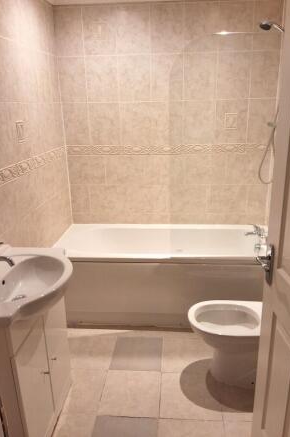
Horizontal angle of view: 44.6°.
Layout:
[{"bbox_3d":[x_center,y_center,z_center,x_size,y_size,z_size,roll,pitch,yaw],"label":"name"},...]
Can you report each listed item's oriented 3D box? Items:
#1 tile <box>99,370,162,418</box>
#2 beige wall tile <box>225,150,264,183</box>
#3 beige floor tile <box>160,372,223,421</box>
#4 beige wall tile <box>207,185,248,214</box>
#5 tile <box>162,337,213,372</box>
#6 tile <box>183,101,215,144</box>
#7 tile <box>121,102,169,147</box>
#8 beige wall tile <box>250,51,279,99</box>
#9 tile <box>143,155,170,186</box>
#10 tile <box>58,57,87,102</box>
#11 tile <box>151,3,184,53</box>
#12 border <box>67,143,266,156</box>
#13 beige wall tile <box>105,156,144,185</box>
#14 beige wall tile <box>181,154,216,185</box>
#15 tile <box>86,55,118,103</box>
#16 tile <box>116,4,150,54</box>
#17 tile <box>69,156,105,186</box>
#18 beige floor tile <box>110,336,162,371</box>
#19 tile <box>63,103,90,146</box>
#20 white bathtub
[{"bbox_3d":[-0.074,1.000,2.024,0.327,0.012,0.347,0,17,4],"label":"tile"},{"bbox_3d":[0.823,-0.400,2.854,0.332,0.254,0.012,0,18,6],"label":"beige wall tile"},{"bbox_3d":[0.261,1.026,2.052,0.337,0.012,0.337,0,19,5],"label":"beige floor tile"},{"bbox_3d":[0.686,-0.159,2.945,0.332,0.254,0.012,0,18,6],"label":"beige wall tile"},{"bbox_3d":[0.276,0.905,2.322,0.329,0.012,0.332,0,18,5],"label":"tile"},{"bbox_3d":[0.433,-0.763,2.814,0.253,0.340,0.012,0,17,4],"label":"tile"},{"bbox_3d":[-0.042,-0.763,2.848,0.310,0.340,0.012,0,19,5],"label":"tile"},{"bbox_3d":[0.906,-1.083,2.663,0.209,0.340,0.012,0,19,5],"label":"beige wall tile"},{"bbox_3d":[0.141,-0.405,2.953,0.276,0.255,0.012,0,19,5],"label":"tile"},{"bbox_3d":[-0.561,-1.087,2.781,0.211,0.340,0.012,0,19,5],"label":"tile"},{"bbox_3d":[0.167,-1.419,2.634,0.253,0.352,0.012,0,17,4],"label":"tile"},{"bbox_3d":[0.165,-0.560,2.868,1.649,0.076,0.012,0,18,6],"label":"border"},{"bbox_3d":[-0.162,-0.403,2.970,0.334,0.247,0.012,0,17,4],"label":"beige wall tile"},{"bbox_3d":[0.483,-0.402,2.887,0.315,0.254,0.012,0,18,6],"label":"beige wall tile"},{"bbox_3d":[-0.328,-1.076,2.751,0.250,0.334,0.012,0,18,6],"label":"tile"},{"bbox_3d":[-0.085,-1.419,2.654,0.253,0.352,0.012,0,17,4],"label":"tile"},{"bbox_3d":[-0.491,-0.407,3.004,0.321,0.255,0.012,0,19,5],"label":"tile"},{"bbox_3d":[-0.049,0.900,2.353,0.327,0.012,0.343,0,17,4],"label":"beige floor tile"},{"bbox_3d":[-0.555,-0.764,2.890,0.214,0.340,0.012,0,17,4],"label":"tile"},{"bbox_3d":[0.175,0.441,2.815,1.684,0.587,0.727,0,17,4],"label":"white bathtub"}]

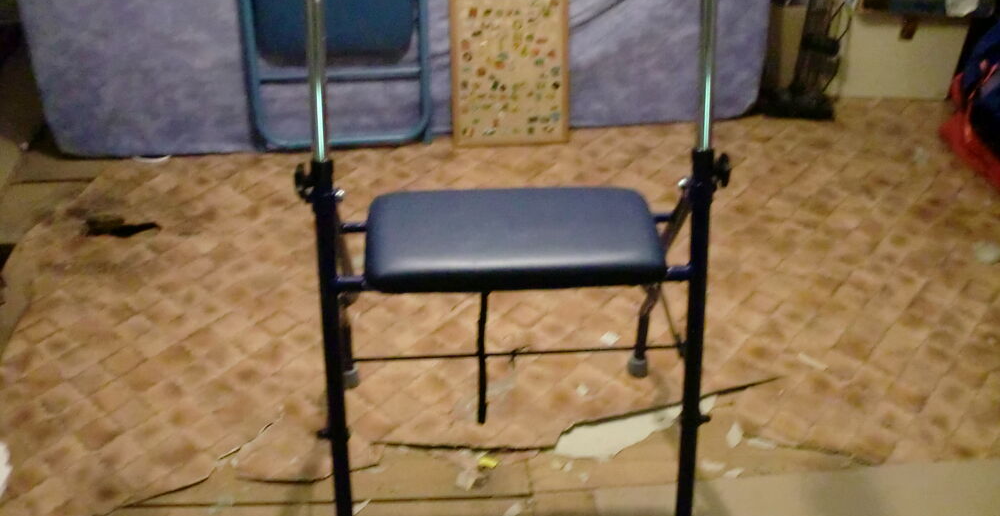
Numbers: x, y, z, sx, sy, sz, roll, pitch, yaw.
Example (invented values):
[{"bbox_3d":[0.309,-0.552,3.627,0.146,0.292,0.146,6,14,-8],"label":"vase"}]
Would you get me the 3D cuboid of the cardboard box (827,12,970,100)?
[{"bbox_3d":[1.106,-0.654,2.906,0.315,0.255,0.330,1,39,-1],"label":"cardboard box"}]

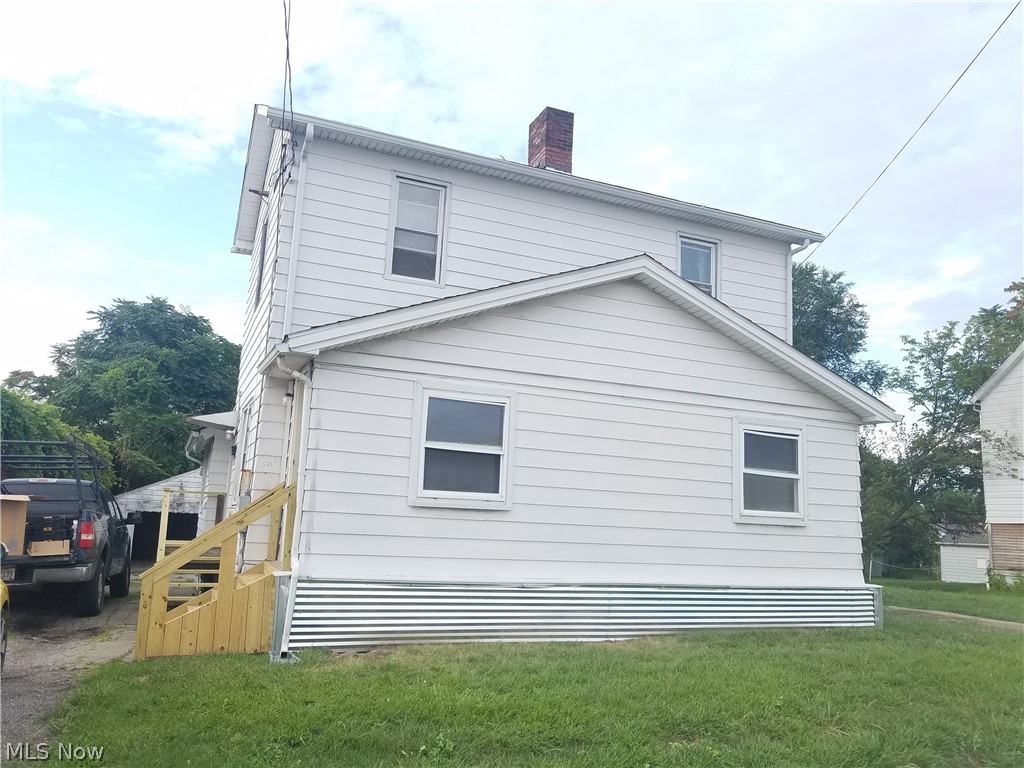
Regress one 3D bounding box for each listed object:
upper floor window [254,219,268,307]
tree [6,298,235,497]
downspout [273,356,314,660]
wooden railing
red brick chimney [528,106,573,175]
[{"bbox_3d":[-3.862,-1.926,11.848,0.100,1.500,0.920,7,-10,-22],"label":"upper floor window"},{"bbox_3d":[-16.644,1.923,34.000,9.200,11.000,9.000,7,-10,-22],"label":"tree"},{"bbox_3d":[-2.192,1.152,7.365,0.360,2.800,0.250,7,-10,-22],"label":"downspout"},{"bbox_3d":[-2.959,1.780,7.715,1.320,1.670,1.180,7,-10,-22],"label":"wooden railing"},{"bbox_3d":[0.691,-4.238,13.926,0.535,1.170,0.740,7,-10,-22],"label":"red brick chimney"}]

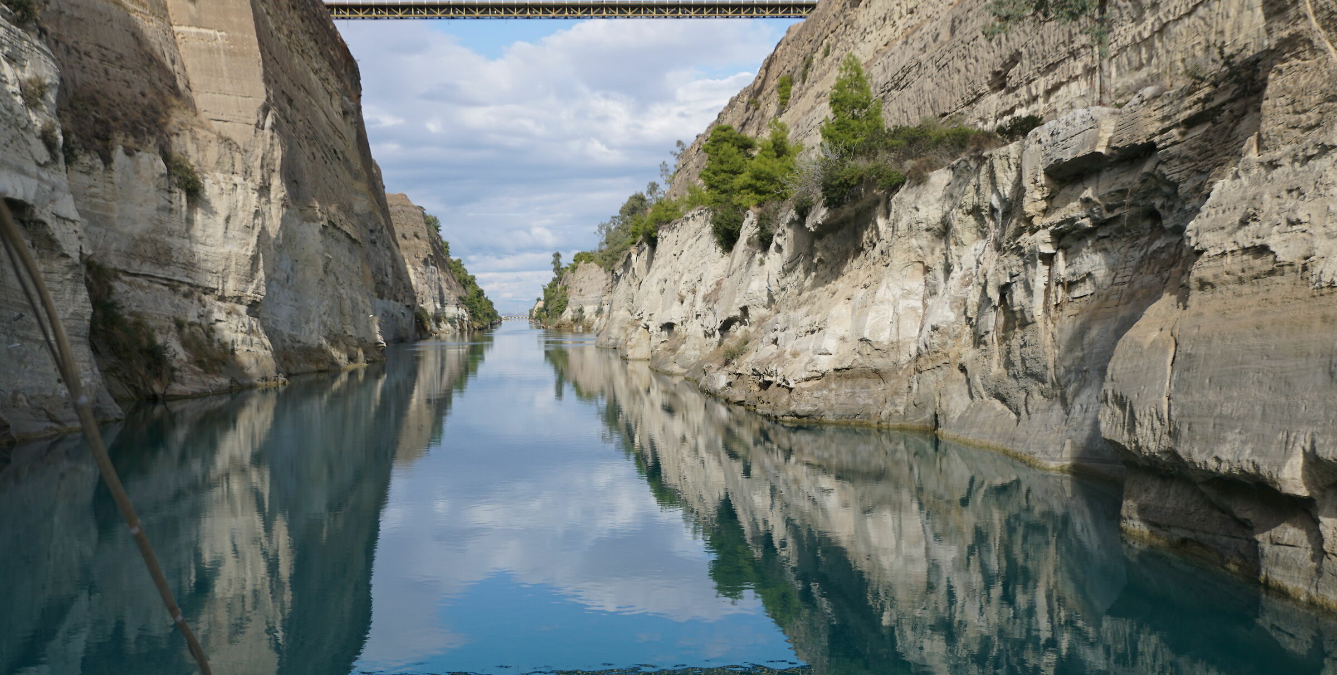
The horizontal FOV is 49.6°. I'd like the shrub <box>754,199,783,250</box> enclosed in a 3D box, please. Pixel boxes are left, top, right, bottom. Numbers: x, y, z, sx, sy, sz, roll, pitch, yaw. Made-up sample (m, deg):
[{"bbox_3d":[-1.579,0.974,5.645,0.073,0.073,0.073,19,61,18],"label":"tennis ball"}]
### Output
[{"bbox_3d":[5.410,-6.140,78.500,1.590,2.770,1.600,-1,1,3],"label":"shrub"}]

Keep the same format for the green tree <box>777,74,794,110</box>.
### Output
[{"bbox_3d":[12.820,-26.780,158.000,1.820,3.880,1.900,-1,1,3],"label":"green tree"}]

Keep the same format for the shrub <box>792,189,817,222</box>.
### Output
[{"bbox_3d":[6.520,-6.340,69.500,1.150,1.550,1.200,-1,1,3],"label":"shrub"}]

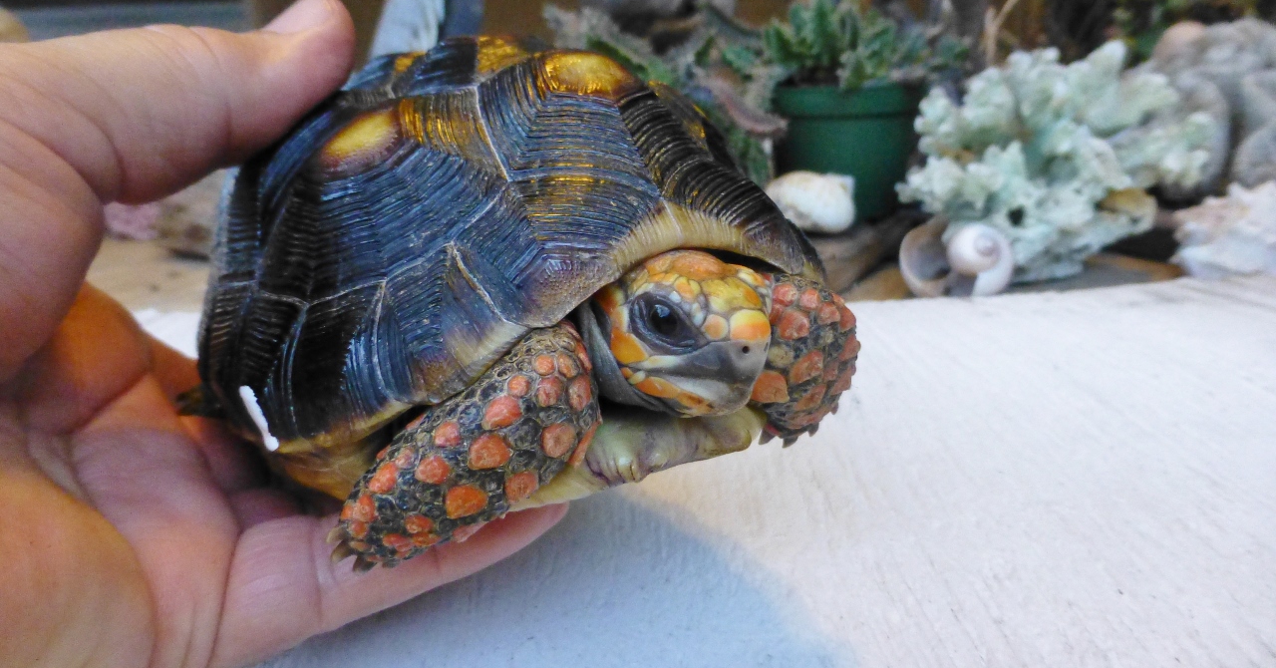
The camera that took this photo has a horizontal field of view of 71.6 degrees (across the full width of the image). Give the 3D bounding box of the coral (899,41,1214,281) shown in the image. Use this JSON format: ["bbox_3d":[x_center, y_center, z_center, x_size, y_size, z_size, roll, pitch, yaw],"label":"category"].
[{"bbox_3d":[0.261,-0.107,0.550,0.183,0.137,0.130,8,19,24],"label":"coral"}]

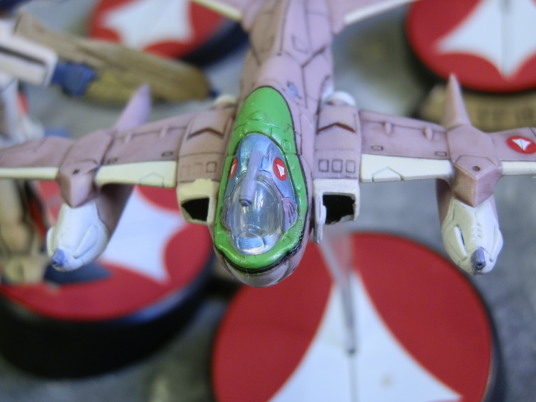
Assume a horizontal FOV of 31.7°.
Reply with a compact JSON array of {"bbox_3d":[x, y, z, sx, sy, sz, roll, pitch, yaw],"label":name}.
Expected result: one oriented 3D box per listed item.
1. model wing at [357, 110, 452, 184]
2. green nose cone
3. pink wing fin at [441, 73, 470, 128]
[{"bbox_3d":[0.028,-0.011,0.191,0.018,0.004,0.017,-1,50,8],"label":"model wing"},{"bbox_3d":[-0.002,-0.006,0.189,0.019,0.016,0.041,-1,50,8],"label":"green nose cone"},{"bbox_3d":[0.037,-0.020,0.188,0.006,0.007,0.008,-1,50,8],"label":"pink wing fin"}]

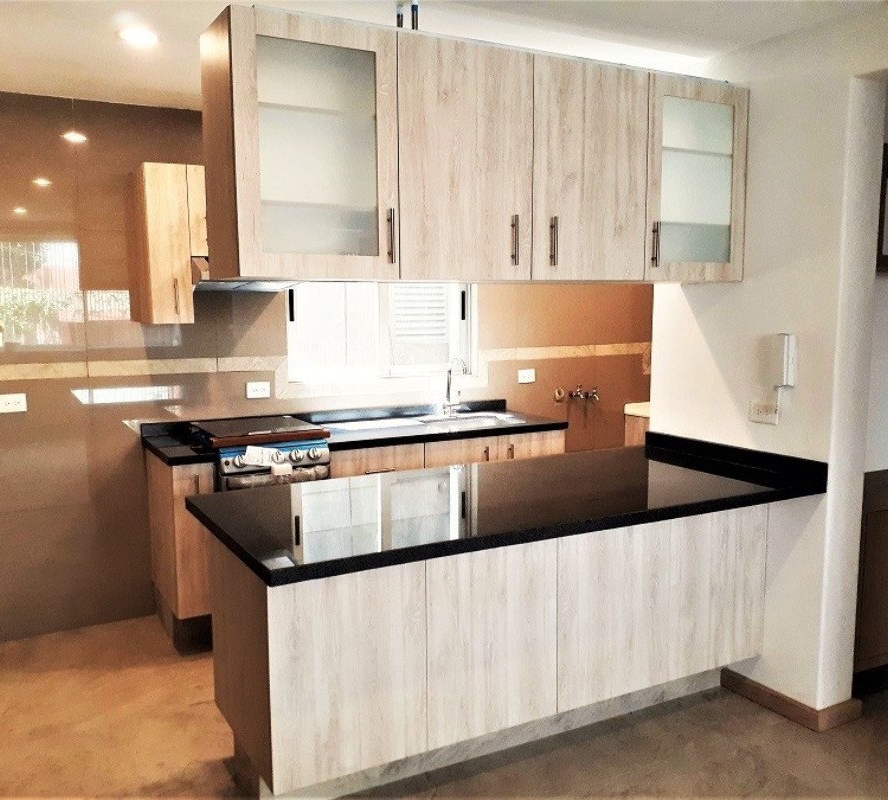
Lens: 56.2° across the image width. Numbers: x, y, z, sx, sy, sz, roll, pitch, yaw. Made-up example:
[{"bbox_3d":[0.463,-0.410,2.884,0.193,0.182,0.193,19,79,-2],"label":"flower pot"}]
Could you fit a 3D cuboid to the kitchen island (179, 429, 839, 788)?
[{"bbox_3d":[0.247,0.715,2.829,1.968,0.963,0.897,-4,7,-29],"label":"kitchen island"}]

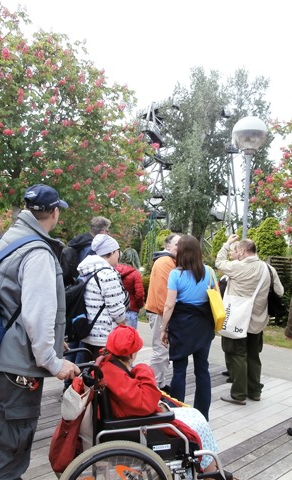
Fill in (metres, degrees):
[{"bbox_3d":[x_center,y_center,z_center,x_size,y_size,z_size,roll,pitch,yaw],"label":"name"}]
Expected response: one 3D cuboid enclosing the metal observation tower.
[{"bbox_3d":[7.823,-9.602,78.000,18.000,27.000,17.000,3,-1,0],"label":"metal observation tower"}]

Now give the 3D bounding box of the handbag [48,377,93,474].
[{"bbox_3d":[-0.396,0.981,2.360,0.180,0.460,0.300,4,-2,-25],"label":"handbag"}]

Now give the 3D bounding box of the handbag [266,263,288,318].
[{"bbox_3d":[1.408,0.551,4.750,0.150,0.560,0.300,4,-2,-25],"label":"handbag"}]

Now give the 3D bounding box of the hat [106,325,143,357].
[{"bbox_3d":[-0.120,0.562,2.480,0.220,0.170,0.200,4,-2,-37],"label":"hat"}]

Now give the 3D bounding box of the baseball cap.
[{"bbox_3d":[-0.539,-0.225,2.380,0.180,0.145,0.260,2,-2,36],"label":"baseball cap"}]

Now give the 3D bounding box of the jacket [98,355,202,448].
[{"bbox_3d":[0.020,0.908,2.480,0.470,0.490,0.460,4,-2,-28],"label":"jacket"}]

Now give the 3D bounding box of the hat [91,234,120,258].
[{"bbox_3d":[-0.301,0.041,3.300,0.220,0.170,0.190,4,-1,-17],"label":"hat"}]

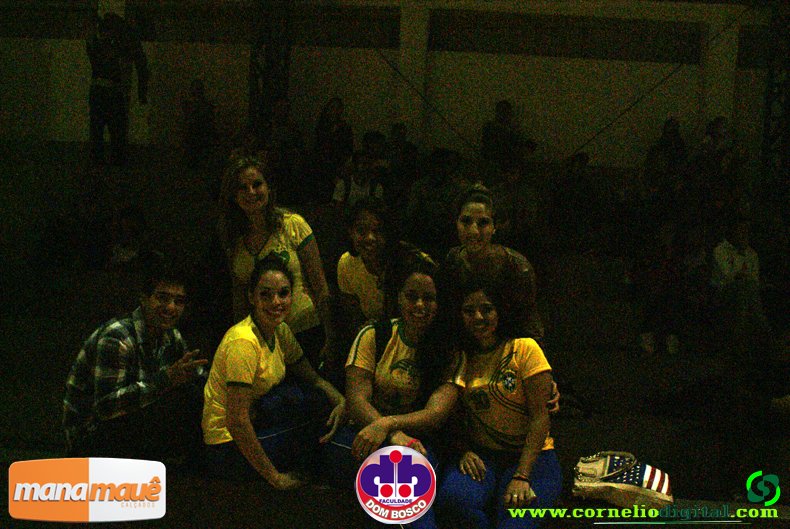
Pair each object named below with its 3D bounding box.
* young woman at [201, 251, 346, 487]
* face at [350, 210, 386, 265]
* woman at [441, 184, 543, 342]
[{"bbox_3d":[-0.440,0.385,2.850,0.500,0.840,0.620,2,2,-41],"label":"young woman"},{"bbox_3d":[-0.110,-0.112,3.280,0.148,0.218,0.165,3,1,-15],"label":"face"},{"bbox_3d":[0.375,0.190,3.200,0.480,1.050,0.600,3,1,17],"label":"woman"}]

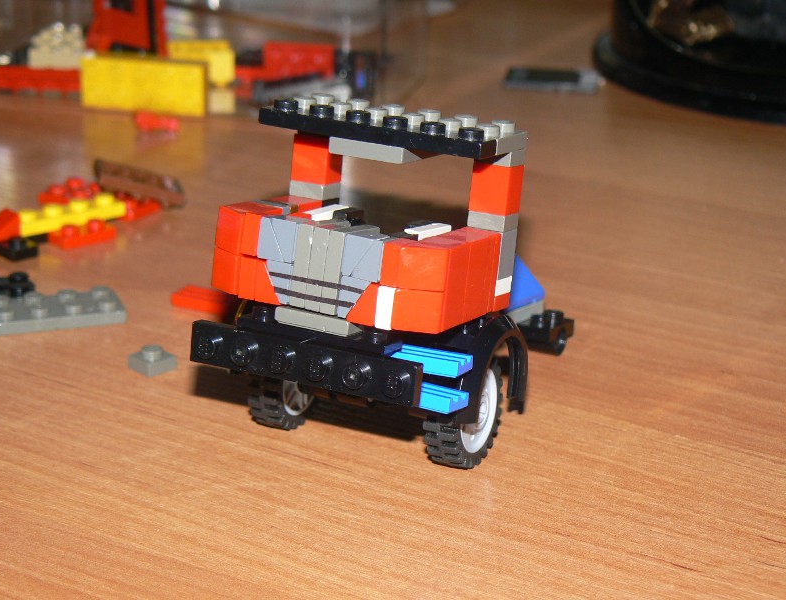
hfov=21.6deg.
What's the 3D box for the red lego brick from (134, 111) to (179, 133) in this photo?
[{"bbox_3d":[-0.075,-0.057,0.651,0.015,0.005,0.008,0,21,-3],"label":"red lego brick"}]

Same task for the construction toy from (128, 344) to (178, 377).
[{"bbox_3d":[-0.054,0.013,0.465,0.008,0.005,0.008,-18,28,-41],"label":"construction toy"}]

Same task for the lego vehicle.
[{"bbox_3d":[0.007,-0.006,0.435,0.050,0.071,0.108,11,13,24],"label":"lego vehicle"}]

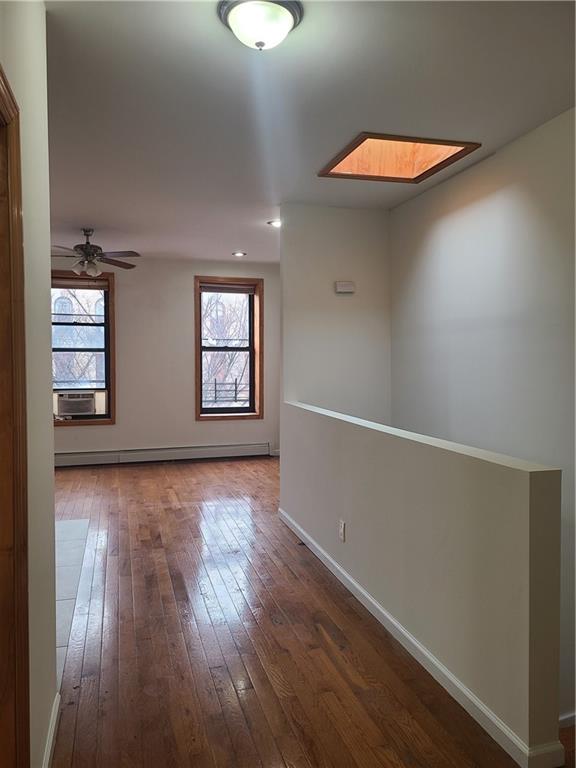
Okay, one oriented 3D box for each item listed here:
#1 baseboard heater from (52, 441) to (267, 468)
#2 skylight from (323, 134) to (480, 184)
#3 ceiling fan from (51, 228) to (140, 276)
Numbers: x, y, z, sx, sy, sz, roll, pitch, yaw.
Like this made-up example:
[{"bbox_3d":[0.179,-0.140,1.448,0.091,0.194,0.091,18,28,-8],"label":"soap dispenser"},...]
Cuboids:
[{"bbox_3d":[-1.807,0.995,7.996,3.200,0.224,0.070,-1,3,-15],"label":"baseboard heater"},{"bbox_3d":[0.746,-1.559,4.070,0.838,0.040,0.872,-1,3,-15],"label":"skylight"},{"bbox_3d":[-2.142,-1.405,6.186,1.300,0.499,1.300,-1,3,-15],"label":"ceiling fan"}]

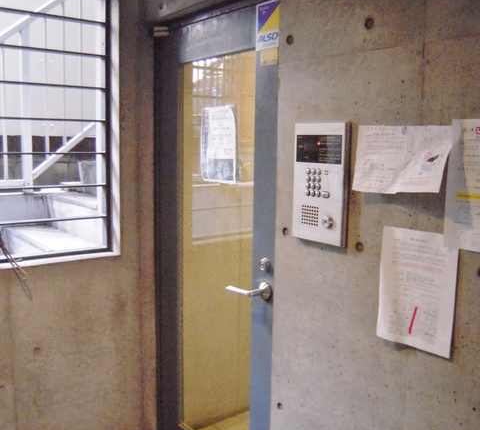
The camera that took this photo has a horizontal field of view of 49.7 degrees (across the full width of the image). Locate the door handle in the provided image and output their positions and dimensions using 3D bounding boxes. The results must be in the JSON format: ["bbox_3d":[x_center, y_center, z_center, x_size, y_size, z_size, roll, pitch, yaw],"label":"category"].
[{"bbox_3d":[0.041,0.277,1.890,0.080,0.064,0.150,-5,10,-39],"label":"door handle"}]

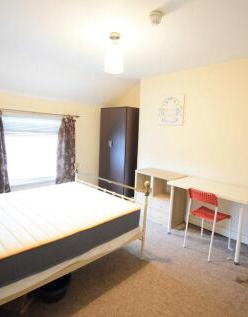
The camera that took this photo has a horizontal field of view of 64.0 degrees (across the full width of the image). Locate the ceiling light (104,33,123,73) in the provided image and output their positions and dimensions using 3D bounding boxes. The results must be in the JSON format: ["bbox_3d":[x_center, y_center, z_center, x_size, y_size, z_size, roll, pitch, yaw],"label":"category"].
[{"bbox_3d":[-0.097,-1.087,2.046,0.195,0.380,0.195,2,7,0],"label":"ceiling light"}]

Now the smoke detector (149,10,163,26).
[{"bbox_3d":[0.266,-1.170,1.661,0.105,0.090,0.105,2,7,0],"label":"smoke detector"}]

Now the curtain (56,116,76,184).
[{"bbox_3d":[-1.178,-0.131,4.085,0.429,1.448,0.120,-5,10,-44],"label":"curtain"}]

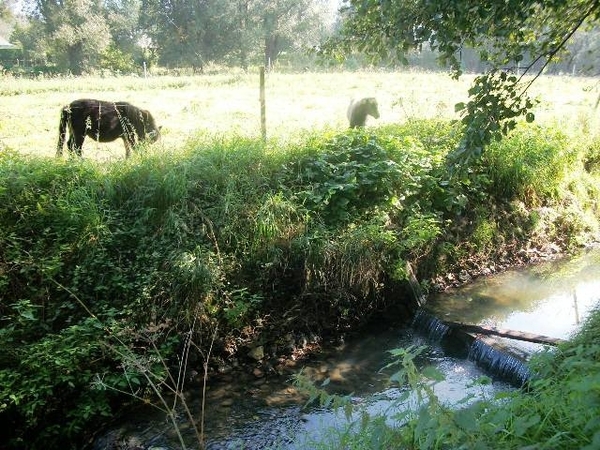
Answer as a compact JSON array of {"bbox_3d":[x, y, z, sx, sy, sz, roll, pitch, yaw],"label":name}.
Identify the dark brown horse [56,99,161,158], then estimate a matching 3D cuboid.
[{"bbox_3d":[-3.067,-1.439,8.778,1.630,1.070,0.500,-2,17,-8],"label":"dark brown horse"}]

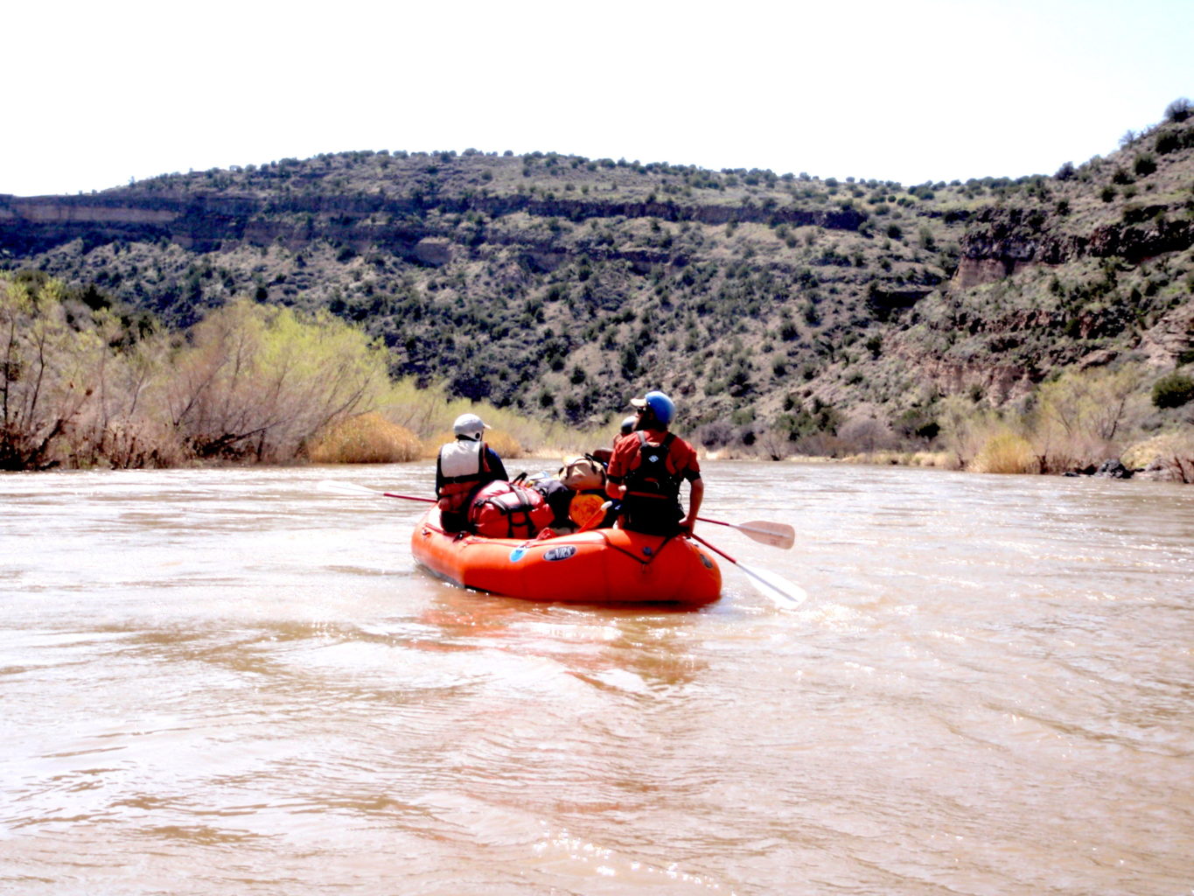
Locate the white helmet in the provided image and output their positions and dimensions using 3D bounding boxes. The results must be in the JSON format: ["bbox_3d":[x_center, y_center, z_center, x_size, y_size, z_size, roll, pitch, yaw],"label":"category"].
[{"bbox_3d":[-0.963,-0.166,11.000,0.215,0.210,0.270,0,0,42],"label":"white helmet"}]

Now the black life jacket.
[{"bbox_3d":[0.365,0.124,9.600,0.390,0.470,0.300,0,0,-6],"label":"black life jacket"}]

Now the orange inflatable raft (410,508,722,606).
[{"bbox_3d":[-0.350,0.775,11.200,1.820,0.660,3.950,0,0,-19],"label":"orange inflatable raft"}]

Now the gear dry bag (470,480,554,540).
[{"bbox_3d":[-0.619,0.459,10.400,0.620,0.460,0.420,0,0,10],"label":"gear dry bag"}]

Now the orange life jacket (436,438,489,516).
[{"bbox_3d":[-1.012,0.211,10.950,0.410,0.550,0.300,0,0,16],"label":"orange life jacket"}]

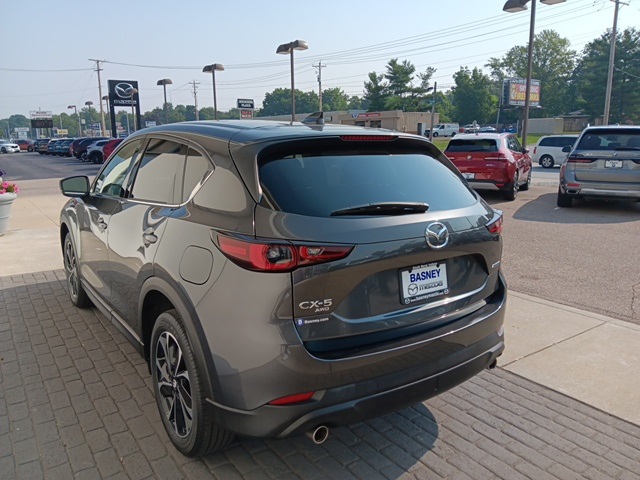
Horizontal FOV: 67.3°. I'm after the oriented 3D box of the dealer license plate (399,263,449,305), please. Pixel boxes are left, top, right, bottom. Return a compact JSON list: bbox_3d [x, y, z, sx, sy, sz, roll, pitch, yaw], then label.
[{"bbox_3d":[0.466,0.185,2.128,0.312,0.162,0.020,-8,6,-35],"label":"dealer license plate"}]

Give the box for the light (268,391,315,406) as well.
[{"bbox_3d":[-0.109,0.624,1.889,0.200,0.050,0.060,-3,12,-14],"label":"light"}]

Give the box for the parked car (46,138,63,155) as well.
[{"bbox_3d":[-24.303,-9.177,47.764,1.860,1.700,4.600,8,14,36],"label":"parked car"}]

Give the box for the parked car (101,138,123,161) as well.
[{"bbox_3d":[-11.752,-5.820,31.761,4.550,1.670,1.840,-11,15,-43],"label":"parked car"}]

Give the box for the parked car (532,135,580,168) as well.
[{"bbox_3d":[13.928,-4.622,25.250,1.980,1.750,5.100,-10,15,-40],"label":"parked car"}]

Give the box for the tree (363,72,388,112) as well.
[{"bbox_3d":[11.565,-28.480,101.317,5.400,13.000,5.400,0,12,0],"label":"tree"}]

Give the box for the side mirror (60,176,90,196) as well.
[{"bbox_3d":[-1.830,-0.401,3.588,0.210,0.150,0.130,-8,14,-35],"label":"side mirror"}]

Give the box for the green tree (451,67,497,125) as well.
[{"bbox_3d":[33.529,-31.127,105.000,9.800,12.800,9.800,4,12,18],"label":"green tree"}]

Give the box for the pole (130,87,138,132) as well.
[{"bbox_3d":[-19.628,-12.519,51.000,0.900,7.000,0.900,-8,14,-36],"label":"pole"}]

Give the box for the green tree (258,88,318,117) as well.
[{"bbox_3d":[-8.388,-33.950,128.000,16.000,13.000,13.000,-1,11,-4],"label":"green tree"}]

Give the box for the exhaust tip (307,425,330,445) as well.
[{"bbox_3d":[-0.025,0.775,1.953,0.078,0.078,0.095,-8,14,-35],"label":"exhaust tip"}]

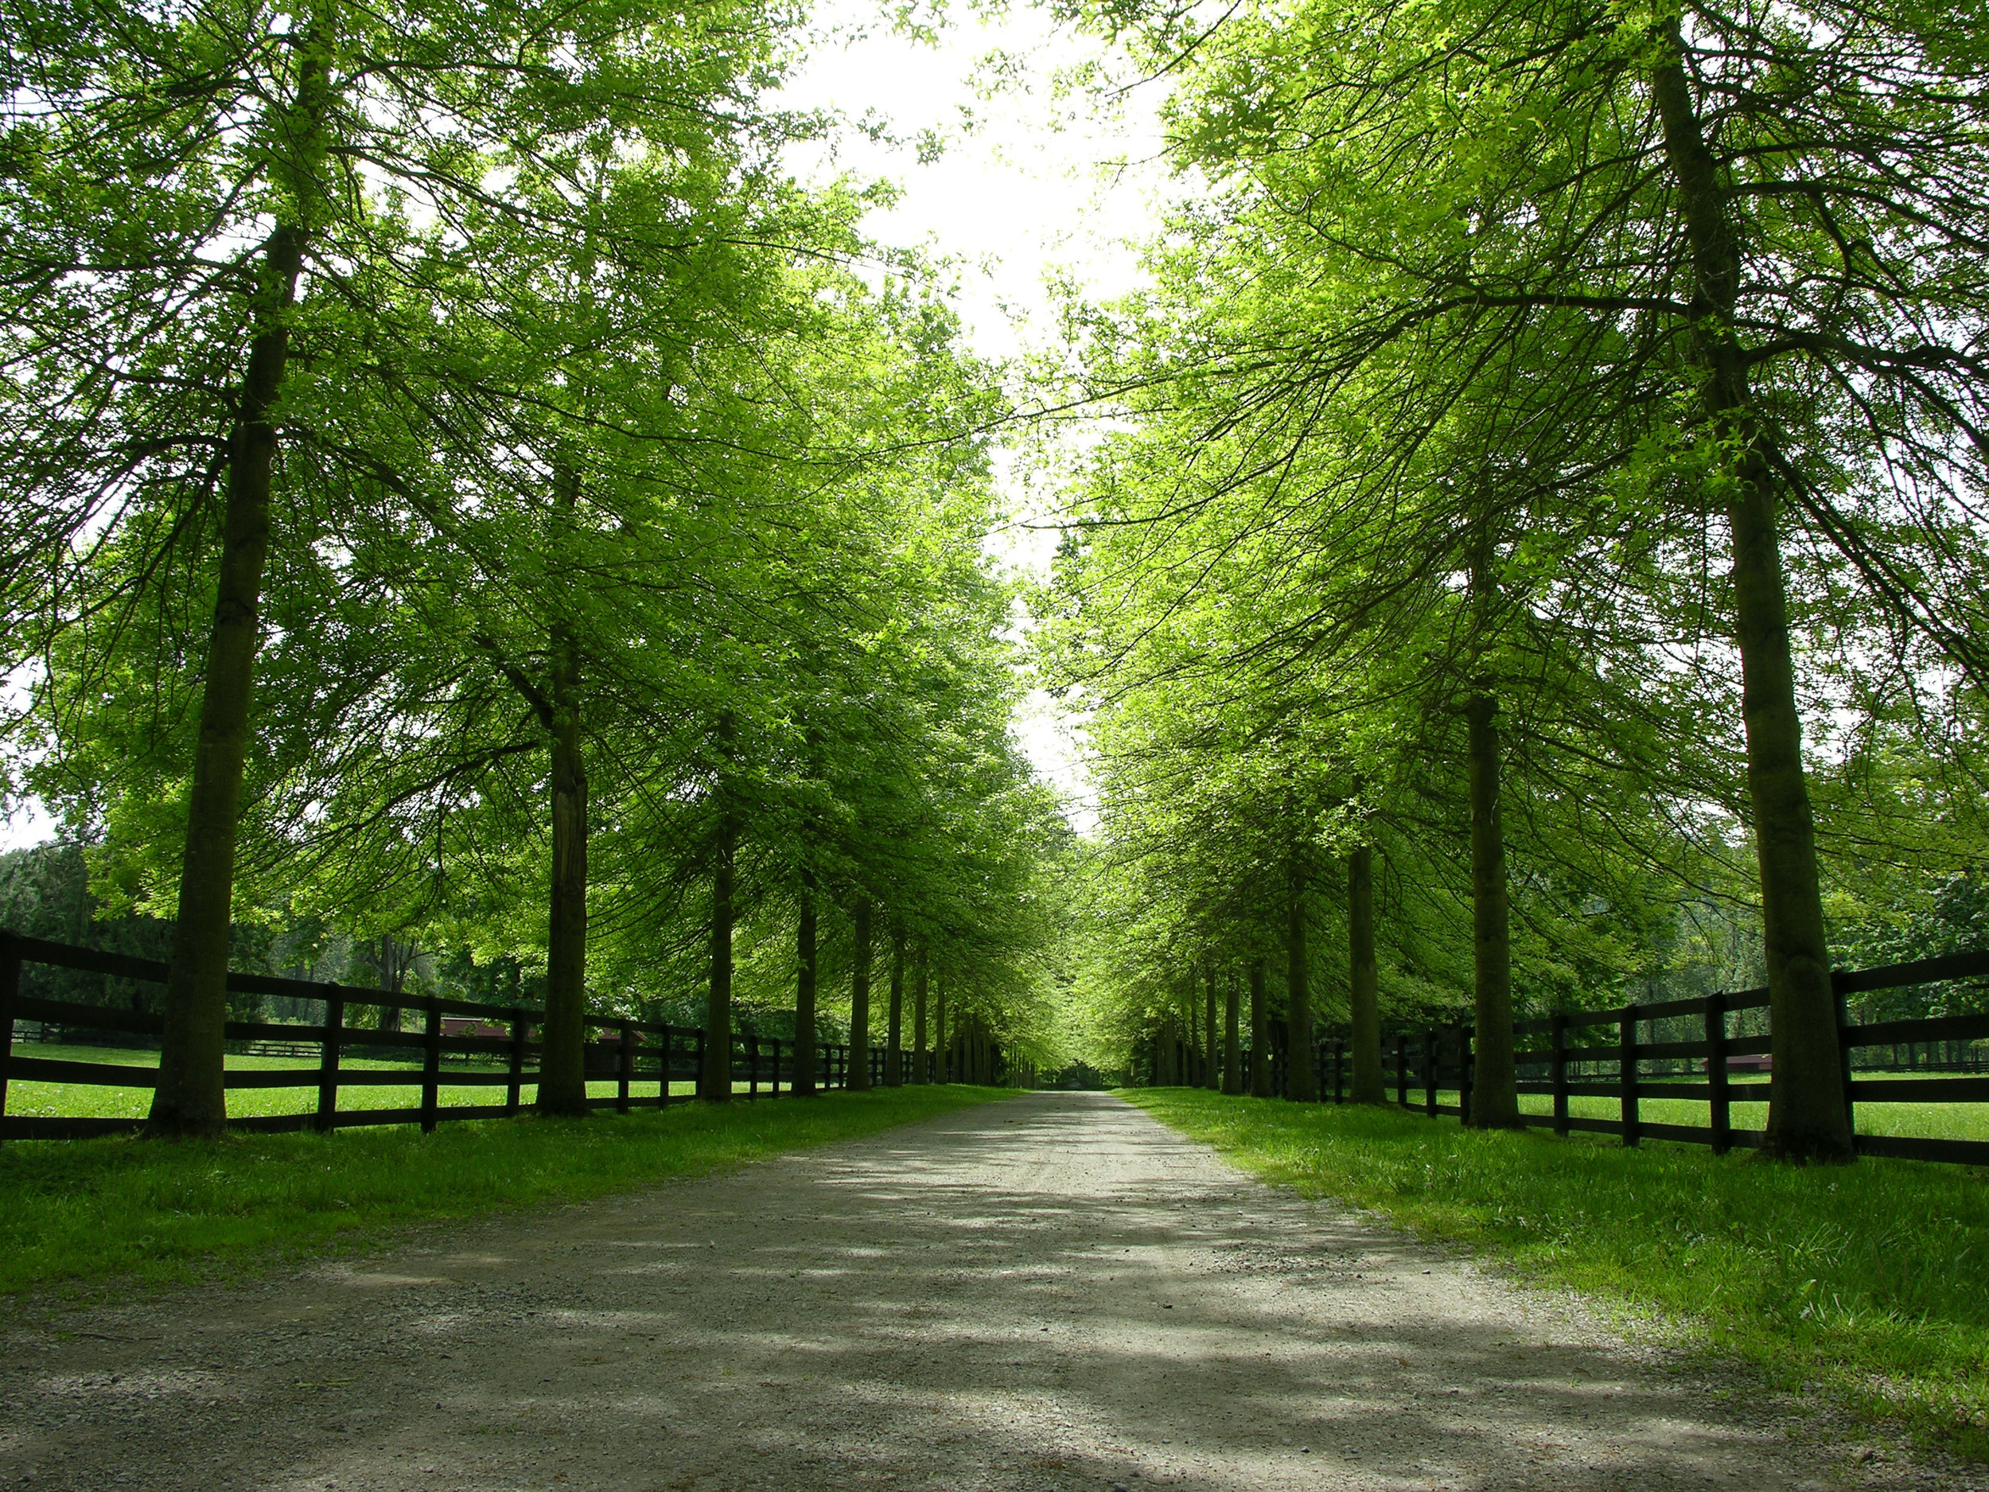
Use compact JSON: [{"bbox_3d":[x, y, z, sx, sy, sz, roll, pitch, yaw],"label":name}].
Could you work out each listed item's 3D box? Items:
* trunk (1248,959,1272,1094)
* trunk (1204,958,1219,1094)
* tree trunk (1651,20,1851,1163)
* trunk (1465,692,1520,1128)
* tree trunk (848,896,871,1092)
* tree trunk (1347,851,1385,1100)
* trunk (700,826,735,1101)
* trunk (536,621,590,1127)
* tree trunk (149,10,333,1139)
[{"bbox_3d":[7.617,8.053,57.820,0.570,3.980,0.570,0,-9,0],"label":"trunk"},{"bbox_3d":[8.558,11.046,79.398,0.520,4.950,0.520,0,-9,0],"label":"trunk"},{"bbox_3d":[5.463,-1.339,14.792,0.560,8.630,0.560,-3,-9,-1],"label":"tree trunk"},{"bbox_3d":[6.210,2.000,25.237,0.600,5.440,0.600,0,-9,0],"label":"trunk"},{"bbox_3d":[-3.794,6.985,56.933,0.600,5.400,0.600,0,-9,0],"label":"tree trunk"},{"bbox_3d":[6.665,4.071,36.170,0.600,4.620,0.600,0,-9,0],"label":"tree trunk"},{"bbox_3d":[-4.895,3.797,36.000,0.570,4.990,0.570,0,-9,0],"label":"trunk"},{"bbox_3d":[-5.490,1.425,25.720,0.600,6.490,0.600,0,-9,0],"label":"trunk"},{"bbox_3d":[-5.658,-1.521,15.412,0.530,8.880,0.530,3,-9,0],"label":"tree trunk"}]

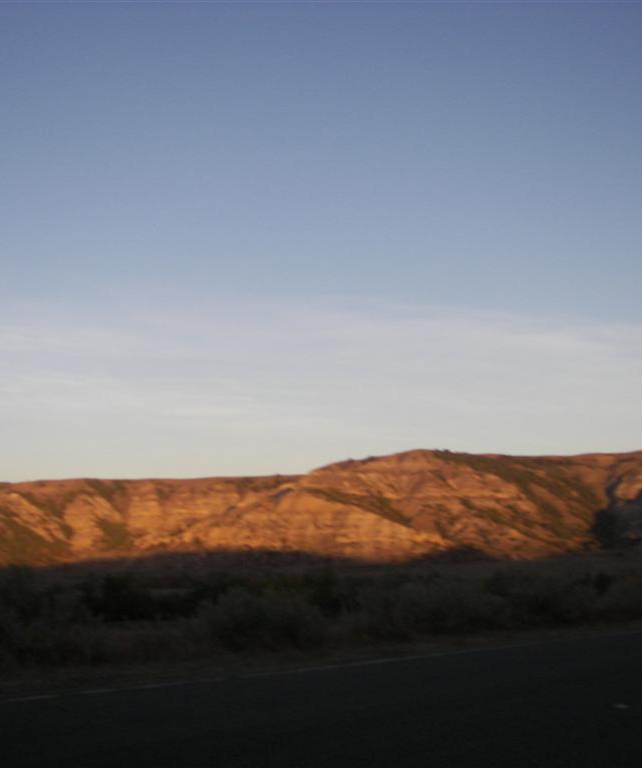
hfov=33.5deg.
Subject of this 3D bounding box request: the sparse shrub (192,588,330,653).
[{"bbox_3d":[-0.922,3.657,16.500,2.050,1.000,1.700,1,-9,-3],"label":"sparse shrub"}]

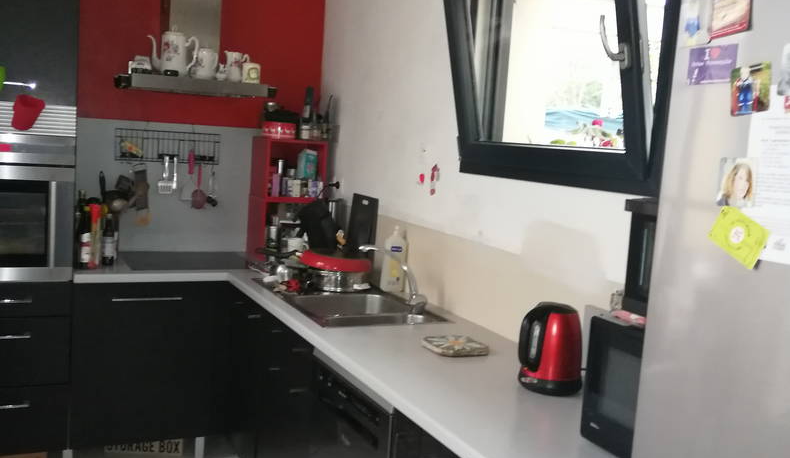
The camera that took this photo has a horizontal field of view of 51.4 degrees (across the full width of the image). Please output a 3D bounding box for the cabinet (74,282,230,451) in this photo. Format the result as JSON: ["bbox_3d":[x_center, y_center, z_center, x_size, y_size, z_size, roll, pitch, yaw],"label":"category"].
[{"bbox_3d":[-1.187,0.532,3.817,0.620,0.700,0.600,1,7,-26],"label":"cabinet"}]

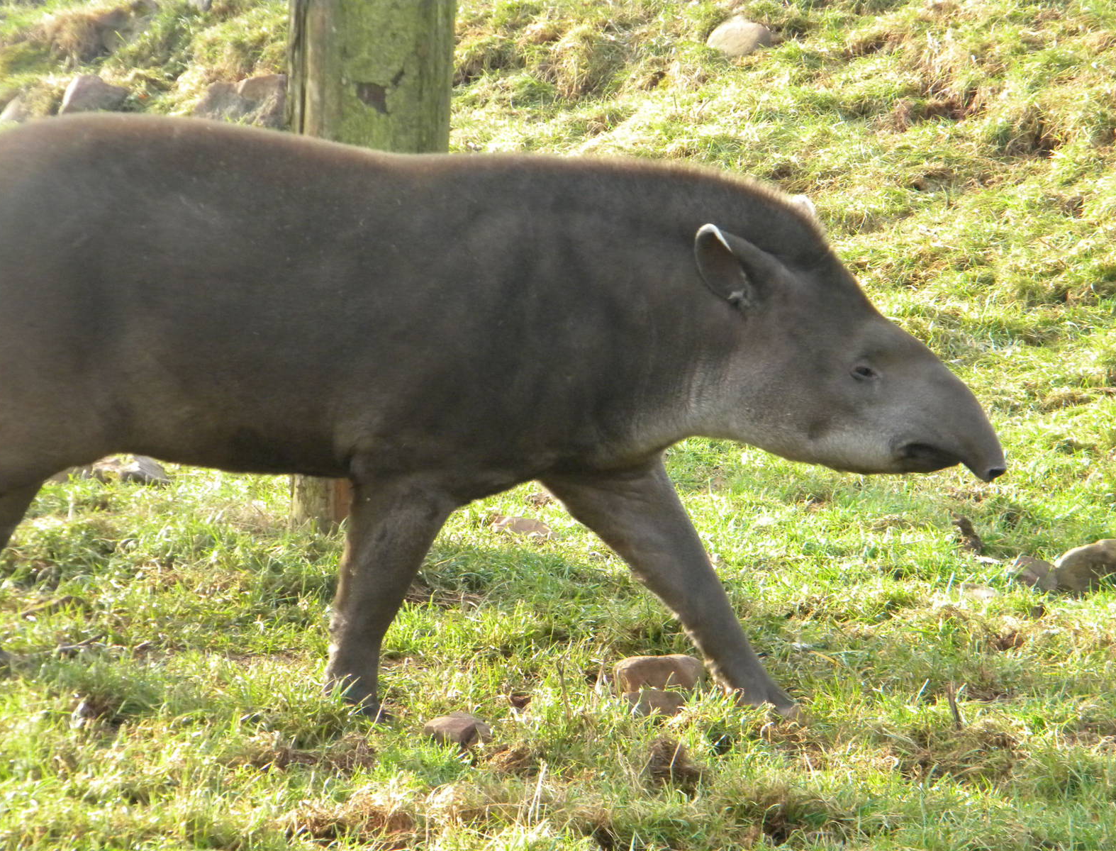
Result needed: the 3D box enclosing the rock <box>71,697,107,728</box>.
[{"bbox_3d":[-0.710,0.435,7.330,0.055,0.043,0.050,0,8,0],"label":"rock"}]

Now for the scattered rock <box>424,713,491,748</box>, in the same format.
[{"bbox_3d":[-0.150,0.455,7.230,0.098,0.045,0.080,-2,8,-15],"label":"scattered rock"}]

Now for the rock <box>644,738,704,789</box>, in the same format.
[{"bbox_3d":[0.166,0.485,6.960,0.092,0.068,0.075,0,8,0],"label":"rock"}]

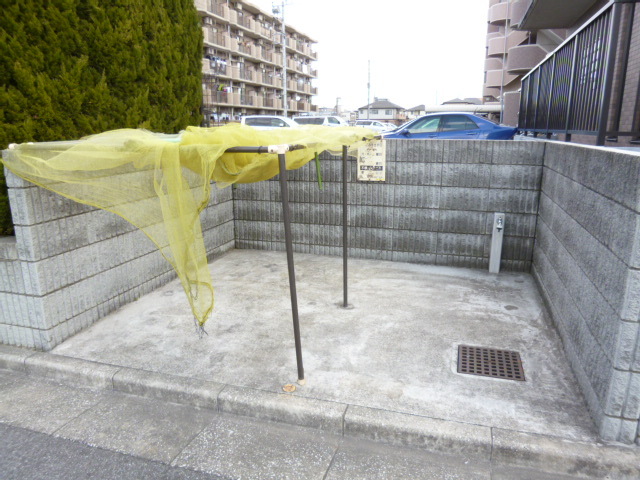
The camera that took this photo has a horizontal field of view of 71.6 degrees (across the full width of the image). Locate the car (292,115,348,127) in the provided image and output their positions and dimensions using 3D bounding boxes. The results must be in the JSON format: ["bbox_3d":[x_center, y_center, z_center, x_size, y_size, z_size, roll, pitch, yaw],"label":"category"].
[{"bbox_3d":[0.436,-8.483,34.000,4.750,1.850,1.750,4,15,15],"label":"car"}]

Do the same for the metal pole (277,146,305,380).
[{"bbox_3d":[-0.127,0.161,2.046,0.030,1.108,0.030,-3,14,1],"label":"metal pole"}]

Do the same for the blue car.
[{"bbox_3d":[2.970,-2.890,12.680,4.620,1.430,1.740,4,15,15],"label":"blue car"}]

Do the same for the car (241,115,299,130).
[{"bbox_3d":[-2.518,-7.080,28.470,4.700,1.700,1.740,4,15,15],"label":"car"}]

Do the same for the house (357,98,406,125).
[{"bbox_3d":[15.025,-29.982,106.888,10.500,7.300,9.000,4,15,16],"label":"house"}]

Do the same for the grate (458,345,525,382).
[{"bbox_3d":[0.906,0.663,2.369,0.323,0.030,0.305,4,15,16],"label":"grate"}]

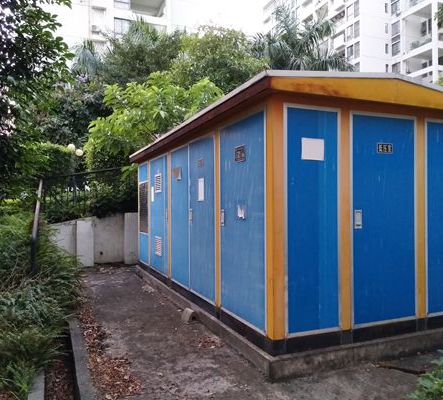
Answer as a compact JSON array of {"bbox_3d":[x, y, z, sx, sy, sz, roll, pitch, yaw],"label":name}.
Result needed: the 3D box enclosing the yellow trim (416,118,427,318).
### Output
[{"bbox_3d":[2.094,0.185,4.232,0.152,2.090,0.060,0,-1,-23],"label":"yellow trim"}]

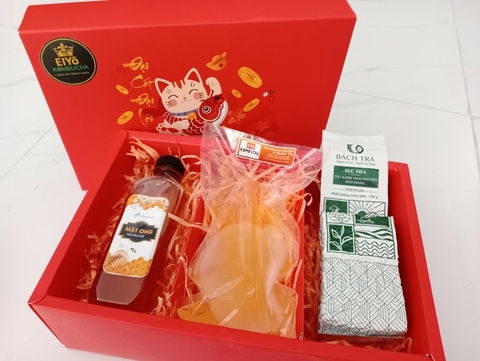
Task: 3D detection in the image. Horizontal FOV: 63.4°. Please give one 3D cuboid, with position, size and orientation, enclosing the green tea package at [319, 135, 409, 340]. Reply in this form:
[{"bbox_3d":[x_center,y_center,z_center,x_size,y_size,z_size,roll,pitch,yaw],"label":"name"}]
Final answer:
[{"bbox_3d":[0.109,0.048,0.373,0.067,0.050,0.193,6,59,4],"label":"green tea package"}]

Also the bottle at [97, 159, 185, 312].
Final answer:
[{"bbox_3d":[-0.090,0.050,0.399,0.050,0.050,0.156,4,64,15],"label":"bottle"}]

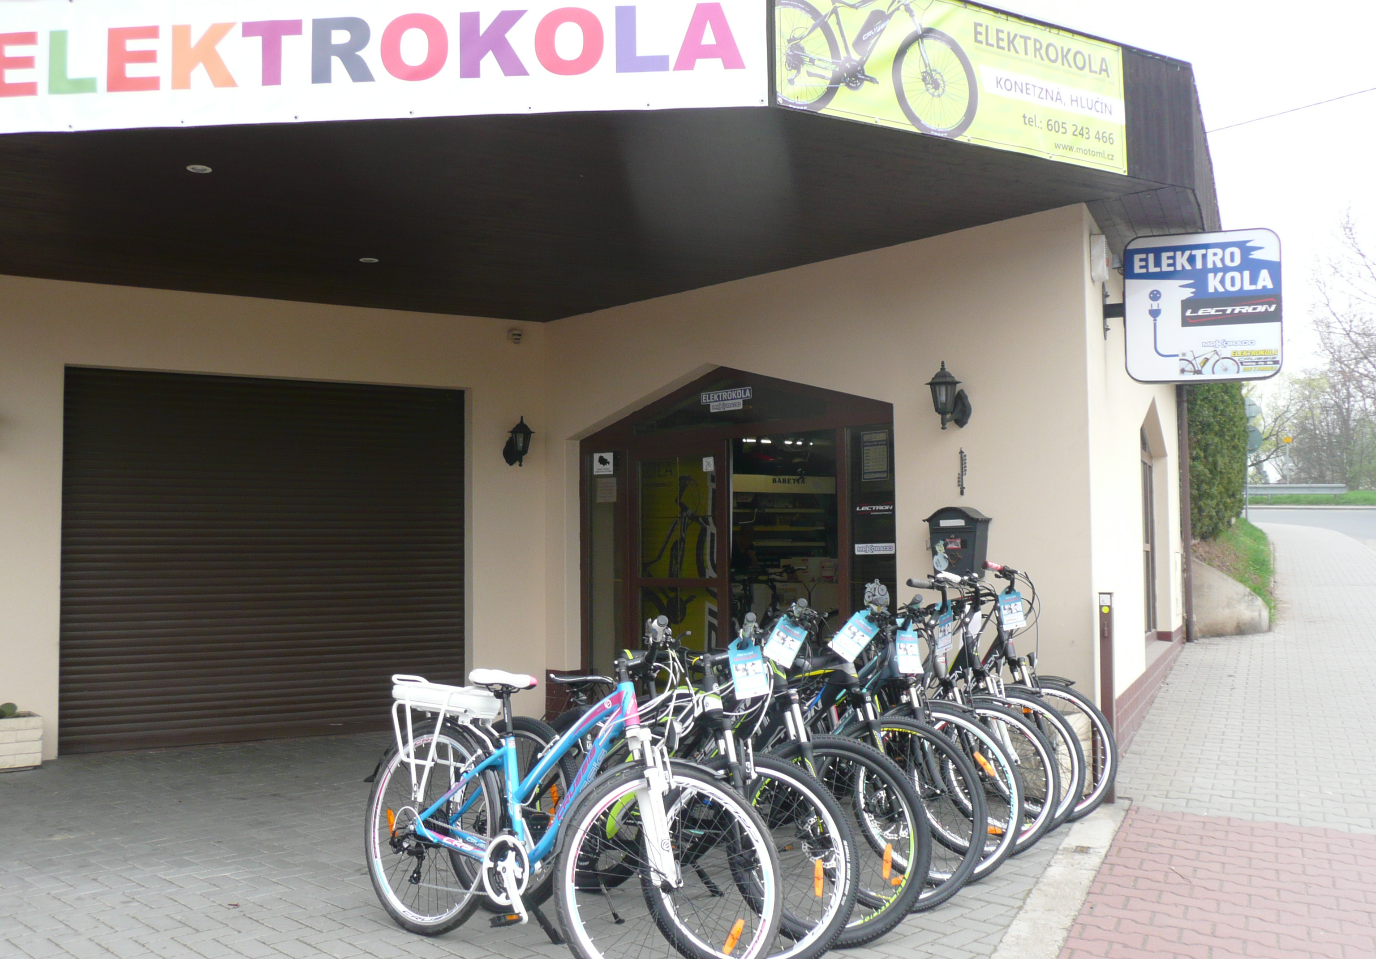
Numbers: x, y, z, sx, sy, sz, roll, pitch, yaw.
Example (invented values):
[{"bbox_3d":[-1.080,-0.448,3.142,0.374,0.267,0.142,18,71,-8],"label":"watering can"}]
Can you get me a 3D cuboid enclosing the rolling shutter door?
[{"bbox_3d":[-2.934,0.560,9.672,2.821,2.570,0.070,1,-4,-30],"label":"rolling shutter door"}]

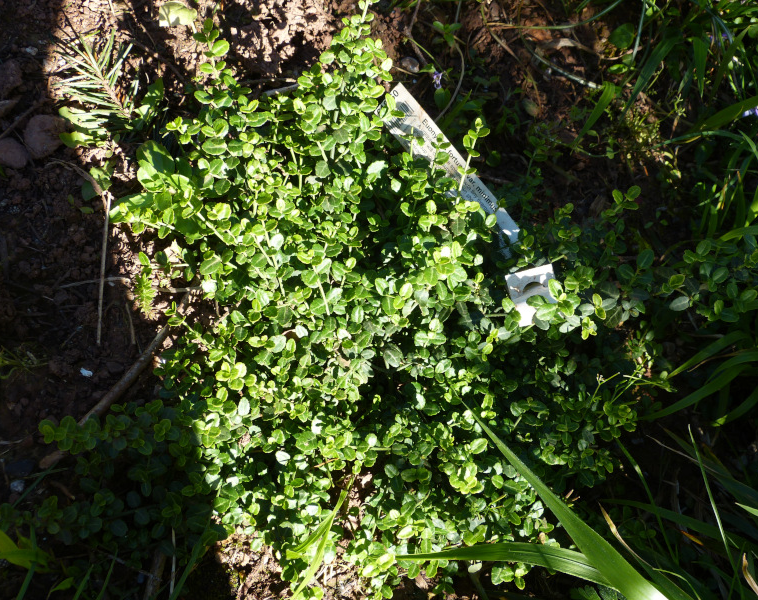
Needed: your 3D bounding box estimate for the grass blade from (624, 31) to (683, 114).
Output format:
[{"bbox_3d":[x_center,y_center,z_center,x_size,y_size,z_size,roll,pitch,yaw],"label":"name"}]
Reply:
[{"bbox_3d":[0.238,-0.198,0.865,0.014,0.080,0.013,-11,50,-48],"label":"grass blade"}]

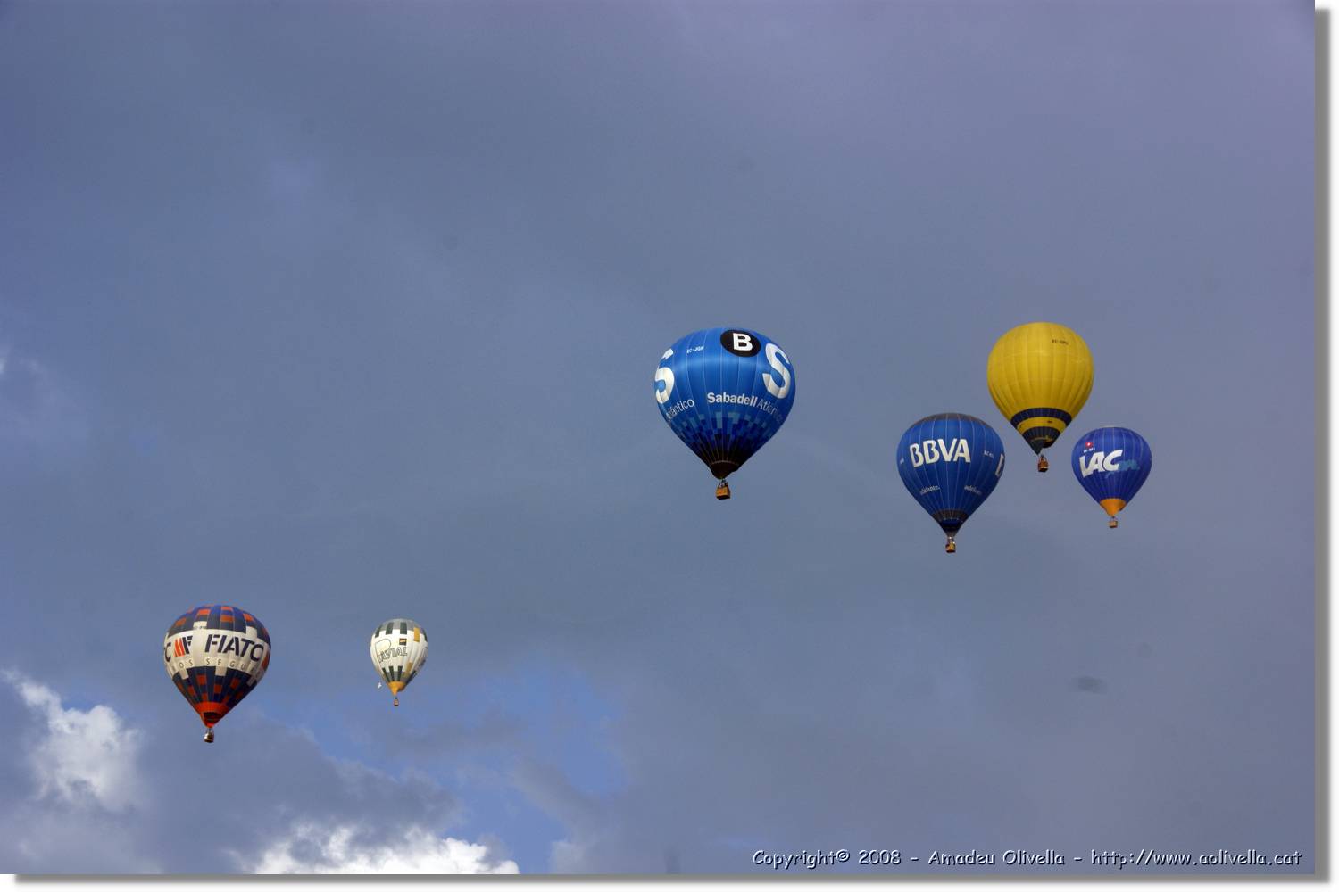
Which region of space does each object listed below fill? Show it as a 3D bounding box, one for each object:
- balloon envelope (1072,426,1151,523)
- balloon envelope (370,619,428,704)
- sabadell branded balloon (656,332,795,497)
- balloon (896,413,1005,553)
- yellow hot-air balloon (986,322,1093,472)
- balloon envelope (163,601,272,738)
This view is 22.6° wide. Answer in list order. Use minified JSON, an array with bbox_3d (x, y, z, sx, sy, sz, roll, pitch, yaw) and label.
[{"bbox_3d":[87.896,5.923,664.337,16.000,19.090,16.000,-4,-16,12],"label":"balloon envelope"},{"bbox_3d":[-71.147,57.218,879.423,15.000,23.170,15.000,-3,-16,9],"label":"balloon envelope"},{"bbox_3d":[7.000,-3.771,425.968,18.000,21.880,18.000,0,-16,0],"label":"sabadell branded balloon"},{"bbox_3d":[43.696,5.420,518.139,16.700,20.560,16.700,0,-16,0],"label":"balloon"},{"bbox_3d":[59.458,-8.810,535.158,17.000,21.610,17.000,-2,-16,6],"label":"yellow hot-air balloon"},{"bbox_3d":[-70.729,35.190,523.316,16.700,19.900,16.700,0,-16,0],"label":"balloon envelope"}]

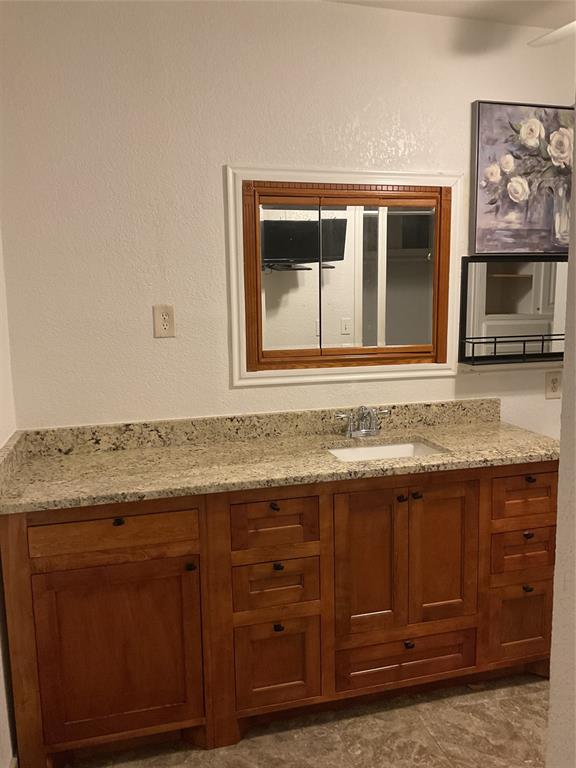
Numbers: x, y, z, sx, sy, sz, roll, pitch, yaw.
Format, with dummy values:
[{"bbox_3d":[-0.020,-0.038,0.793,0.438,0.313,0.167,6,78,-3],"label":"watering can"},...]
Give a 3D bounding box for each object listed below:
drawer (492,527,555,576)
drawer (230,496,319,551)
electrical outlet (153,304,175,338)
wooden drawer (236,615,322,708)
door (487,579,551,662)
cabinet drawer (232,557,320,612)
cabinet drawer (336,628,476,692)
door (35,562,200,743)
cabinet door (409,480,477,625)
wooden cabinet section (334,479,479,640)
[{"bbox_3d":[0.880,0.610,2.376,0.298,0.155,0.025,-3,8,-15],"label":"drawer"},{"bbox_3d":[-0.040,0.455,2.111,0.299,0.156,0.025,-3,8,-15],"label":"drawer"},{"bbox_3d":[-0.476,-0.243,2.486,0.080,0.122,0.009,-3,8,-15],"label":"electrical outlet"},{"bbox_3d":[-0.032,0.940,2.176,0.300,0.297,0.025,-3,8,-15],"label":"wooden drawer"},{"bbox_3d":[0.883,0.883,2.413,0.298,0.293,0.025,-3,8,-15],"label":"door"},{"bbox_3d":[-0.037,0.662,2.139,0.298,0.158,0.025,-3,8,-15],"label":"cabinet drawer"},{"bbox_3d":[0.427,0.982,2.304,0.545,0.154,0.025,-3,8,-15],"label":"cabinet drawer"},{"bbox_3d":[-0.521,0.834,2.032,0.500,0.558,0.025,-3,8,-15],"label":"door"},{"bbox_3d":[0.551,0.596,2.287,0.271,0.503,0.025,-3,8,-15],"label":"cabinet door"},{"bbox_3d":[0.412,0.590,2.196,0.535,0.495,0.040,-3,8,-15],"label":"wooden cabinet section"}]

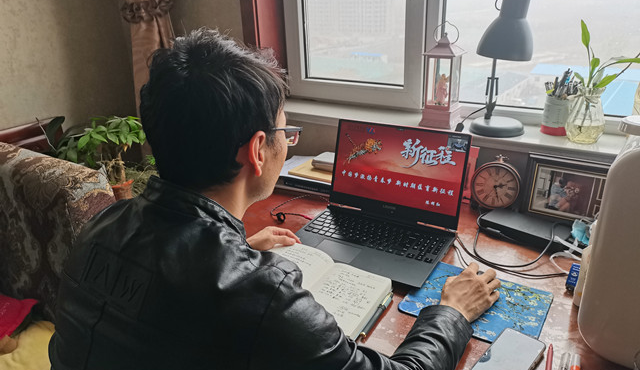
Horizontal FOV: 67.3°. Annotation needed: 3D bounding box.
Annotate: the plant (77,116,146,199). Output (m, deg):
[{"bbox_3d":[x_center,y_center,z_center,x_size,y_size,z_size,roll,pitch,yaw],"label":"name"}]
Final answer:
[{"bbox_3d":[-0.836,-0.093,1.997,0.310,0.395,0.310,-13,26,-22],"label":"plant"}]

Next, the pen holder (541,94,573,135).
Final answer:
[{"bbox_3d":[0.641,-0.188,1.301,0.070,0.098,0.070,12,28,31],"label":"pen holder"}]

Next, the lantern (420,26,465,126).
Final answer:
[{"bbox_3d":[0.359,-0.319,1.391,0.100,0.292,0.100,13,29,33],"label":"lantern"}]

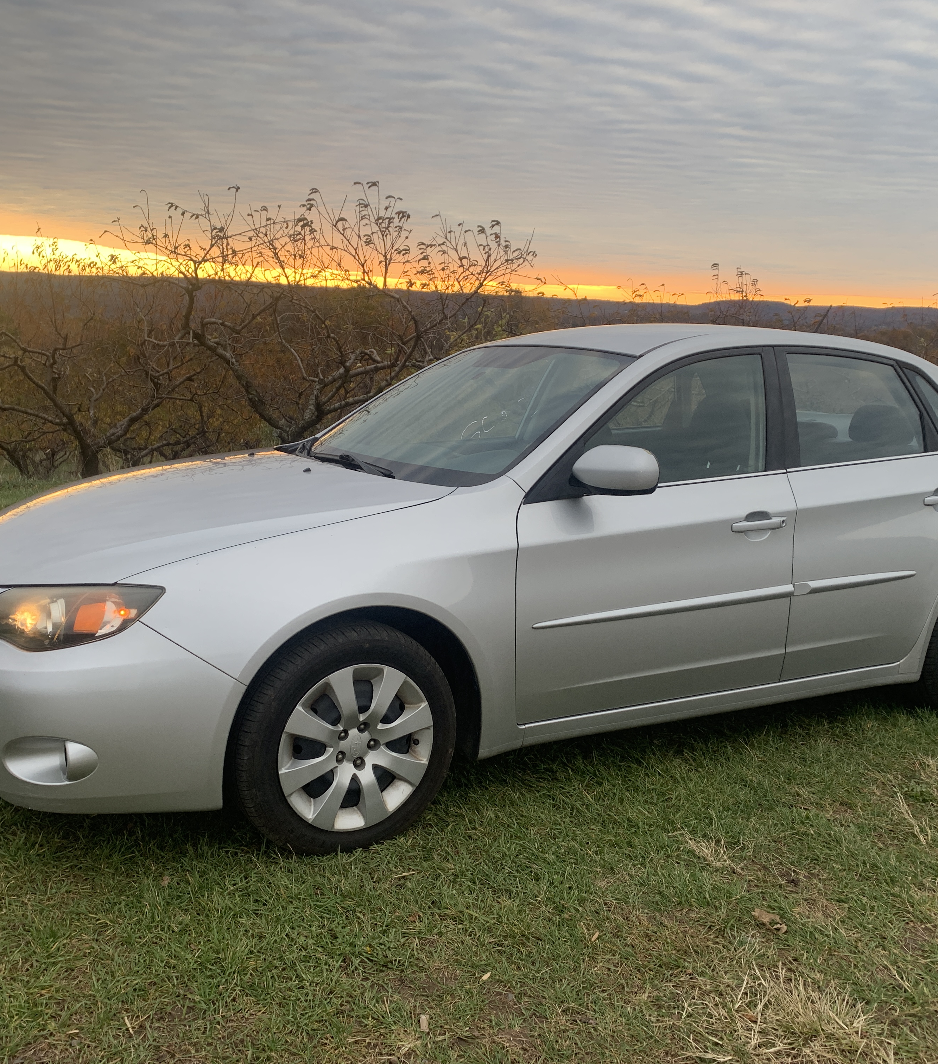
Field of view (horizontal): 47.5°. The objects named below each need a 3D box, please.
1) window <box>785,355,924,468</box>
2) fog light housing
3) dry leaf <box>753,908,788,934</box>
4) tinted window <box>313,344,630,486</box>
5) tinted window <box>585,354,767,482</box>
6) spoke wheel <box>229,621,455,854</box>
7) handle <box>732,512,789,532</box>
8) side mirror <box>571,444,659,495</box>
[{"bbox_3d":[1.344,-0.426,3.723,0.610,0.390,0.040,-4,-12,-29],"label":"window"},{"bbox_3d":[-1.018,0.555,2.612,0.280,0.120,0.120,8,11,35],"label":"fog light housing"},{"bbox_3d":[0.717,0.929,2.538,0.065,0.030,0.095,-4,10,-29],"label":"dry leaf"},{"bbox_3d":[-0.087,-0.426,3.729,0.850,0.100,1.350,-36,24,-20],"label":"tinted window"},{"bbox_3d":[0.650,-0.357,3.333,0.780,0.430,0.040,-4,-12,-29],"label":"tinted window"},{"bbox_3d":[-0.332,0.555,2.887,0.625,0.625,0.210,-4,10,-30],"label":"spoke wheel"},{"bbox_3d":[0.922,-0.029,3.351,0.235,0.045,0.050,-4,10,-29],"label":"handle"},{"bbox_3d":[0.412,-0.177,3.032,0.160,0.145,0.200,-4,10,-29],"label":"side mirror"}]

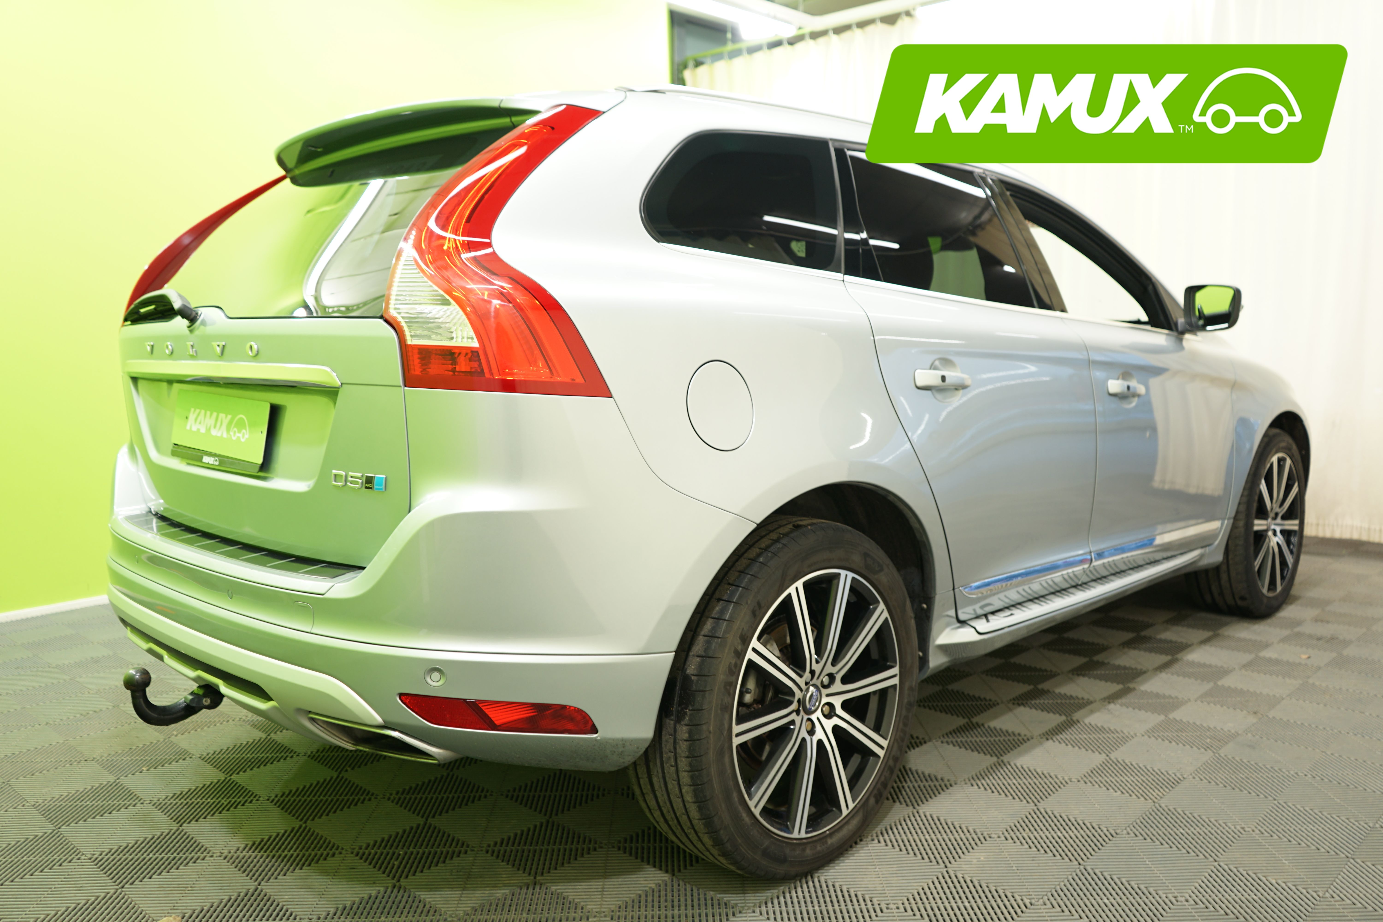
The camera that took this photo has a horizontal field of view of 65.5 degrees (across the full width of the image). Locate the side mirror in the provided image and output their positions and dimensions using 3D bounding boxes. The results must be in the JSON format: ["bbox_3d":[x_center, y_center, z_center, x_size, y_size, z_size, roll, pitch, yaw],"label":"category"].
[{"bbox_3d":[1.658,-0.484,3.423,0.195,0.157,0.125,6,10,45],"label":"side mirror"}]

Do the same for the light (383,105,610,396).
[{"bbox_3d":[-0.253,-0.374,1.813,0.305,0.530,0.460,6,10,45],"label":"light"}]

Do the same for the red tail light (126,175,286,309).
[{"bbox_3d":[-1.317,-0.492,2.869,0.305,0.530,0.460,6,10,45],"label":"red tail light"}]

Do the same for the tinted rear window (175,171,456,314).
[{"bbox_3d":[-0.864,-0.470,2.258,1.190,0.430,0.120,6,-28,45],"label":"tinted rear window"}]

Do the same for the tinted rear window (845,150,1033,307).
[{"bbox_3d":[0.621,-0.563,2.647,0.690,0.380,0.060,-7,-10,-45],"label":"tinted rear window"}]

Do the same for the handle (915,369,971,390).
[{"bbox_3d":[0.562,-0.182,2.407,0.048,0.042,0.205,6,10,45],"label":"handle"}]

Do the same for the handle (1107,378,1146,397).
[{"bbox_3d":[1.259,-0.214,3.098,0.048,0.042,0.205,6,10,45],"label":"handle"}]

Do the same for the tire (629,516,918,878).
[{"bbox_3d":[0.195,0.491,2.318,0.255,0.728,0.735,5,9,45],"label":"tire"}]

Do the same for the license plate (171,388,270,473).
[{"bbox_3d":[-0.969,-0.064,2.197,0.457,0.138,0.025,6,0,45],"label":"license plate"}]

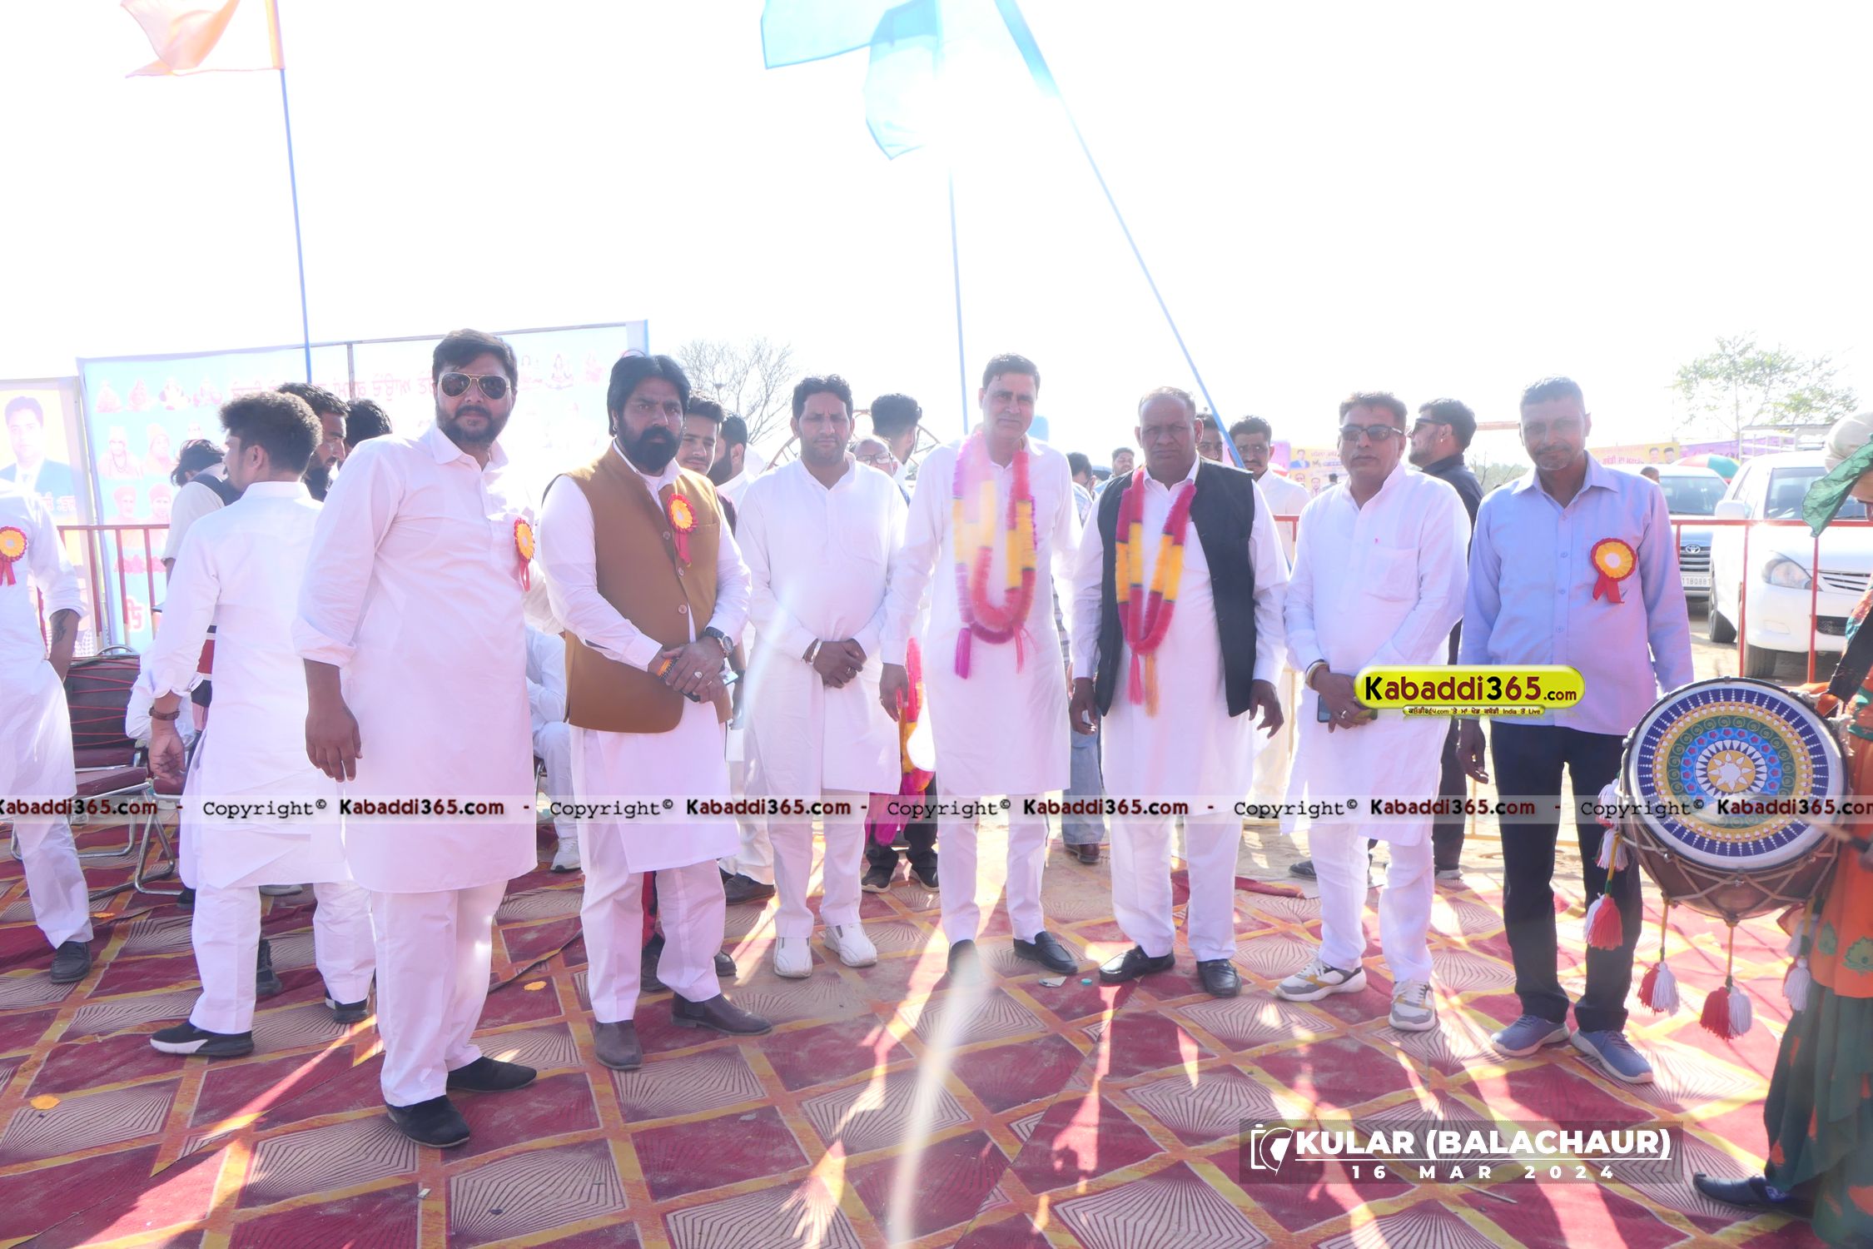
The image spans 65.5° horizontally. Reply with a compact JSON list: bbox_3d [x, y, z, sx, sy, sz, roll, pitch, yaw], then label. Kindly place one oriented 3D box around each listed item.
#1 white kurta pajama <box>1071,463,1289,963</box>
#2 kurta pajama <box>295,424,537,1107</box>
[{"bbox_3d":[0.698,0.270,4.173,0.650,1.454,0.390,2,6,16],"label":"white kurta pajama"},{"bbox_3d":[-1.185,0.325,3.317,0.420,1.551,0.580,4,7,34],"label":"kurta pajama"}]

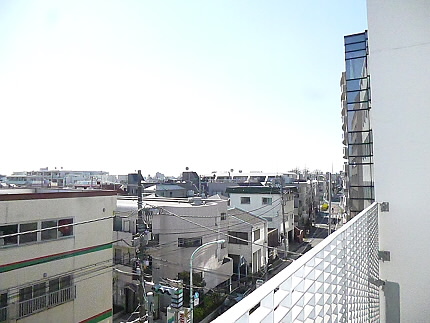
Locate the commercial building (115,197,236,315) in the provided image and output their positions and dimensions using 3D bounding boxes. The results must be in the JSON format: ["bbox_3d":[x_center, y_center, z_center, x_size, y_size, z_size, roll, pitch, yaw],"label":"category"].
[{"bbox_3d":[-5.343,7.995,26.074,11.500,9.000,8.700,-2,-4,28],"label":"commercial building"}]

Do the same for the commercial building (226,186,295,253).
[{"bbox_3d":[8.177,9.331,52.623,9.500,9.600,8.700,-2,-4,26],"label":"commercial building"}]

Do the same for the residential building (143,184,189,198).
[{"bbox_3d":[-12.567,11.026,75.566,5.500,9.300,11.000,-3,-4,33],"label":"residential building"}]

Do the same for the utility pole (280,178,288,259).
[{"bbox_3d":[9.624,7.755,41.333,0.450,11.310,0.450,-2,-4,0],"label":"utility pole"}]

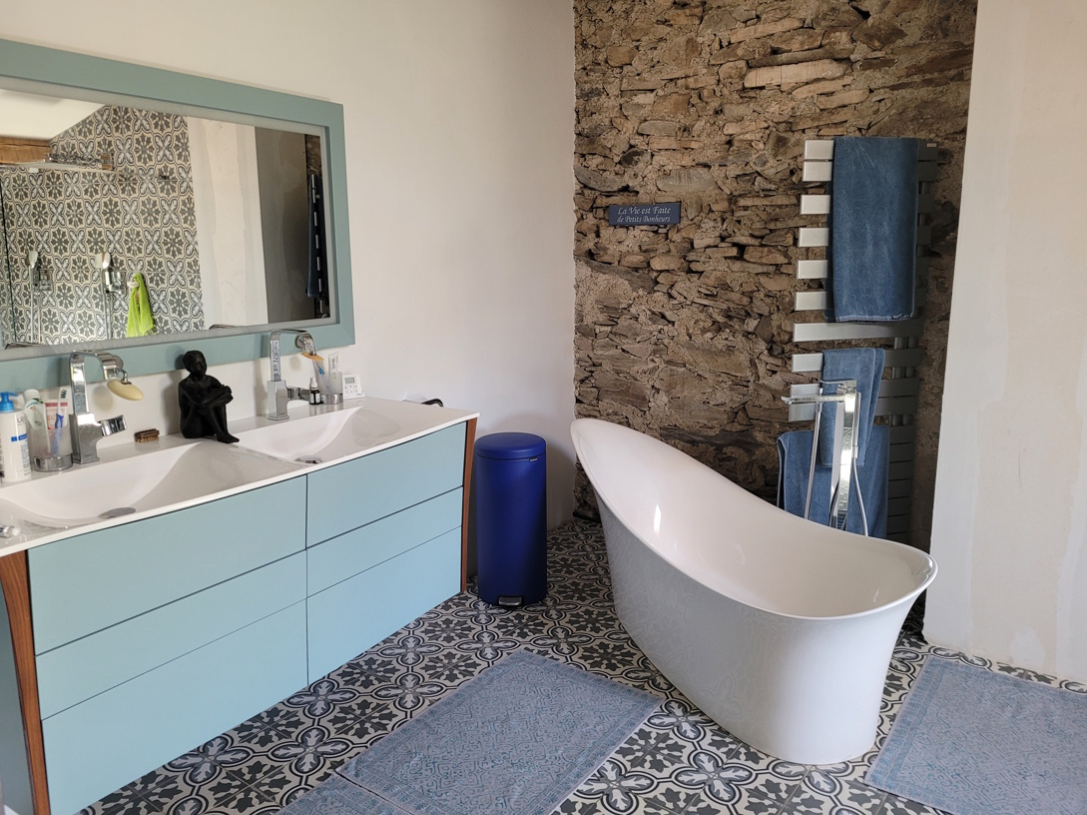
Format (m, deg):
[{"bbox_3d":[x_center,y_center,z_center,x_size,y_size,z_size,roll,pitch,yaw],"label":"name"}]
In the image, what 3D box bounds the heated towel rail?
[{"bbox_3d":[1.182,-0.162,3.116,0.550,1.620,0.100,-2,11,-12],"label":"heated towel rail"}]

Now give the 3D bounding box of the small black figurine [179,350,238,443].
[{"bbox_3d":[-0.954,-0.039,2.312,0.150,0.243,0.108,5,12,25],"label":"small black figurine"}]

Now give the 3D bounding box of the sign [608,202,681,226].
[{"bbox_3d":[0.480,-0.924,3.907,0.380,0.098,0.015,7,13,33],"label":"sign"}]

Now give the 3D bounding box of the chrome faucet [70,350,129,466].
[{"bbox_3d":[-1.094,-0.005,2.063,0.192,0.270,0.132,7,13,32],"label":"chrome faucet"}]

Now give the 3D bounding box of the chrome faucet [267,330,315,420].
[{"bbox_3d":[-0.765,-0.103,2.571,0.192,0.270,0.137,7,13,32],"label":"chrome faucet"}]

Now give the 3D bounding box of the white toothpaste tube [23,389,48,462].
[{"bbox_3d":[-1.236,0.042,1.993,0.052,0.180,0.040,-8,14,-37],"label":"white toothpaste tube"}]

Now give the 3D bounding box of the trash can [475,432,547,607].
[{"bbox_3d":[-0.131,0.455,3.431,0.295,0.685,0.335,0,11,1],"label":"trash can"}]

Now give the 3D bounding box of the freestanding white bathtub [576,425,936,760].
[{"bbox_3d":[0.543,0.543,2.969,0.770,0.690,1.660,-5,12,-24],"label":"freestanding white bathtub"}]

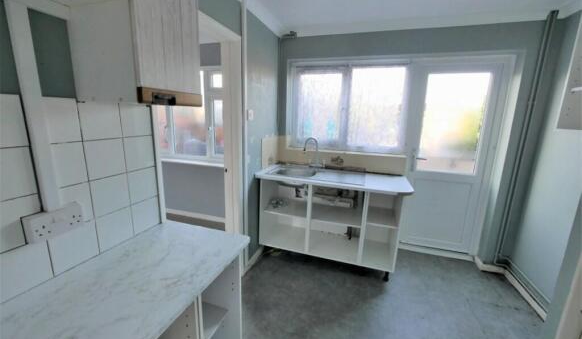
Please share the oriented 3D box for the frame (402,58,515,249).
[{"bbox_3d":[1.628,-0.094,2.524,0.885,2.030,0.090,5,13,17],"label":"frame"}]

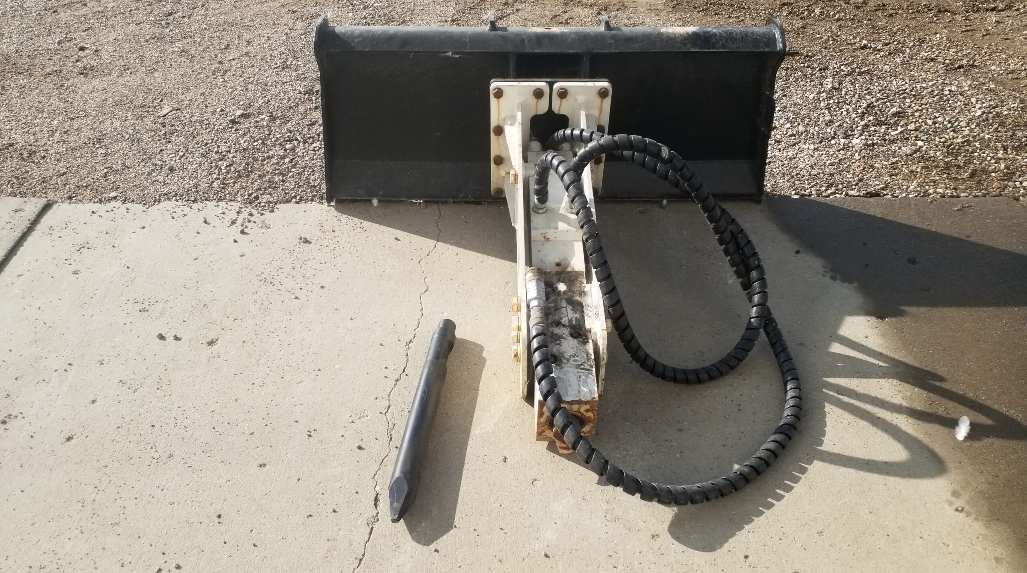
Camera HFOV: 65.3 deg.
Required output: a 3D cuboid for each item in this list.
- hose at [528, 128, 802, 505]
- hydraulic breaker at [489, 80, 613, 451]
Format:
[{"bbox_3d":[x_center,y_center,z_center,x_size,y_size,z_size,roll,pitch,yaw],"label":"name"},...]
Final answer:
[{"bbox_3d":[0.302,-0.026,1.629,0.553,0.370,0.883,0,41,0],"label":"hose"},{"bbox_3d":[0.091,-0.084,1.699,0.283,0.332,0.832,0,45,0],"label":"hydraulic breaker"}]

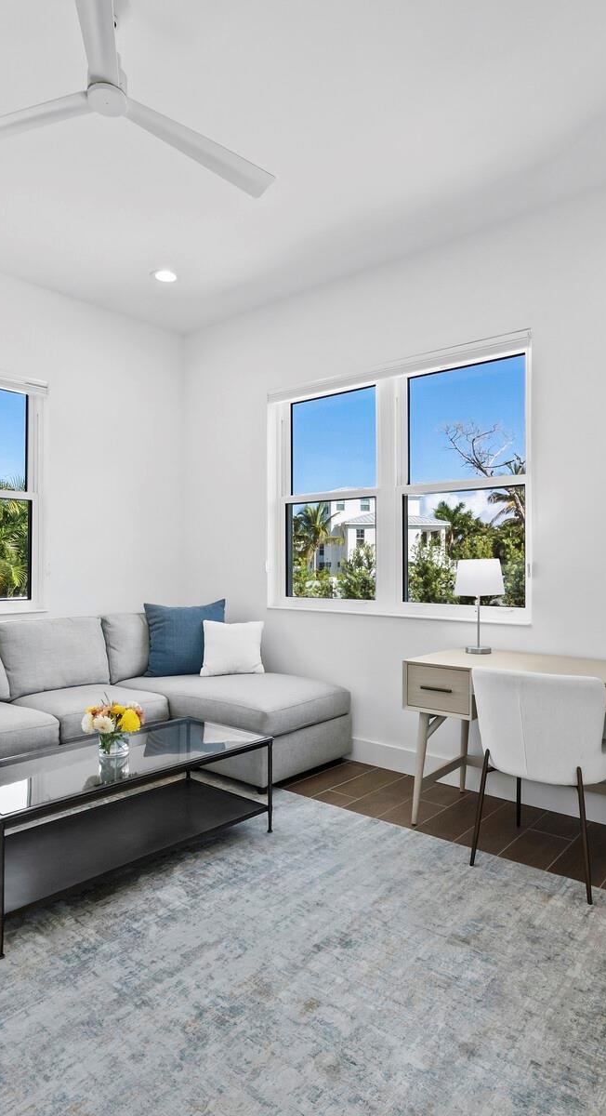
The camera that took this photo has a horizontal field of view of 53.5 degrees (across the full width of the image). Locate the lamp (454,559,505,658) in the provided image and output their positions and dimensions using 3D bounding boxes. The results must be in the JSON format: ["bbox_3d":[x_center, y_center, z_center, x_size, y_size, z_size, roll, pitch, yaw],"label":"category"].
[{"bbox_3d":[0.908,0.248,3.134,0.260,0.500,0.260,0,-1,38],"label":"lamp"}]

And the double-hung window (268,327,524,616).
[{"bbox_3d":[0.492,-0.388,3.707,1.820,1.480,0.120,0,-1,38],"label":"double-hung window"}]

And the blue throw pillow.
[{"bbox_3d":[-0.847,0.580,4.320,0.550,0.530,0.170,0,-16,-15],"label":"blue throw pillow"}]

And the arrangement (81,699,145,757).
[{"bbox_3d":[-0.806,0.715,2.583,0.240,0.240,0.240,0,0,0],"label":"arrangement"}]

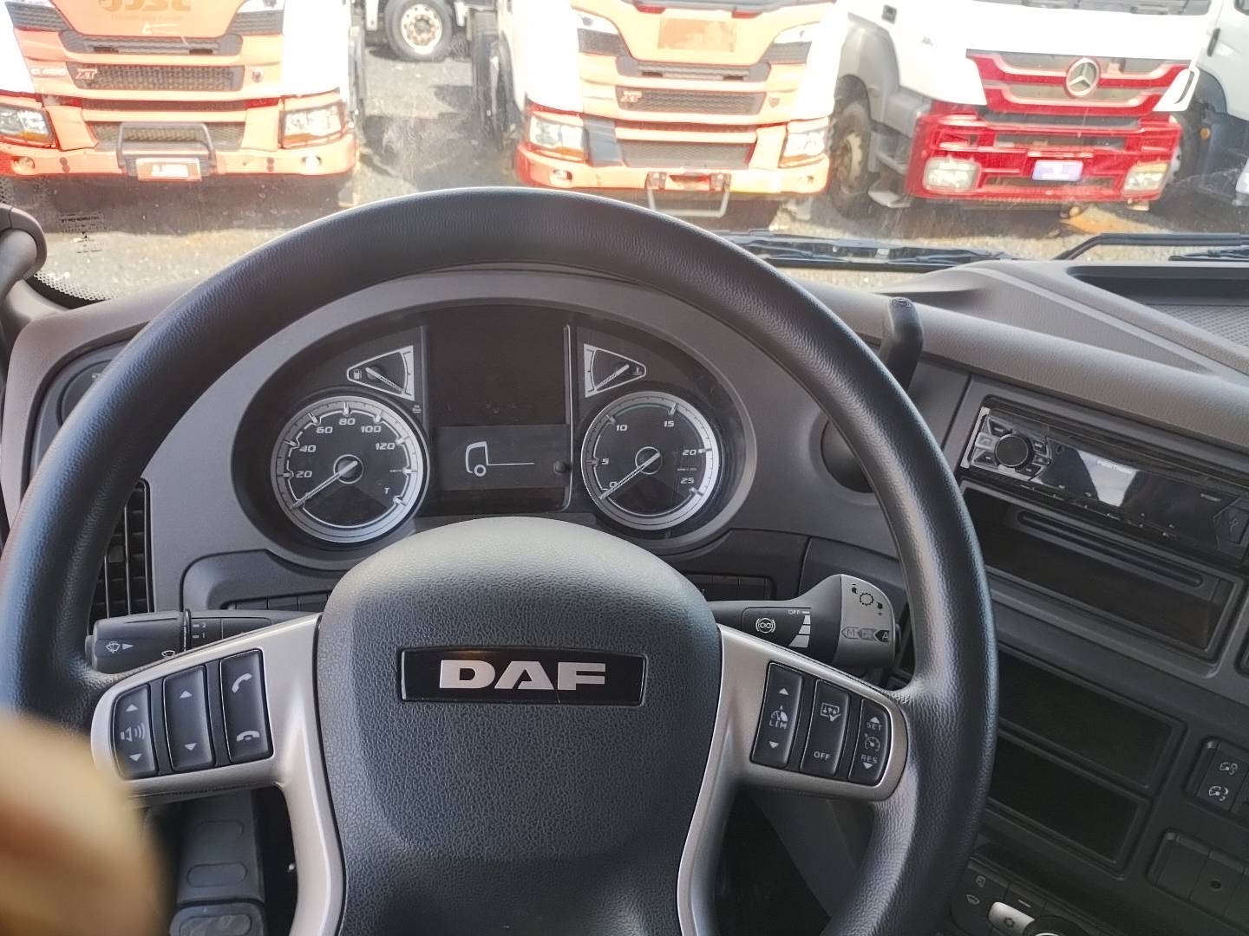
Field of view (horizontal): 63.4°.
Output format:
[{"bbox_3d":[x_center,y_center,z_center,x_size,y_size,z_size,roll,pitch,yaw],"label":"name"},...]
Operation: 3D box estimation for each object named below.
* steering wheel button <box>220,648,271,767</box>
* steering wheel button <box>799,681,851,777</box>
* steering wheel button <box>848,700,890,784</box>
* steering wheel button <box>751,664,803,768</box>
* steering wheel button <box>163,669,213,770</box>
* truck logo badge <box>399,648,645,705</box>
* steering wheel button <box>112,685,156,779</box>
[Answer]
[{"bbox_3d":[-0.167,0.106,0.449,0.017,0.046,0.008,-9,-13,-11],"label":"steering wheel button"},{"bbox_3d":[0.095,0.125,0.485,0.016,0.008,0.042,16,73,-4],"label":"steering wheel button"},{"bbox_3d":[0.118,0.133,0.486,0.017,0.008,0.037,16,73,-4],"label":"steering wheel button"},{"bbox_3d":[0.072,0.118,0.483,0.016,0.008,0.046,15,73,-5],"label":"steering wheel button"},{"bbox_3d":[-0.190,0.111,0.444,0.017,0.043,0.008,-9,-13,-11],"label":"steering wheel button"},{"bbox_3d":[-0.044,0.094,0.452,0.109,0.025,0.006,3,-15,-8],"label":"truck logo badge"},{"bbox_3d":[-0.213,0.116,0.439,0.016,0.038,0.008,-9,-13,-11],"label":"steering wheel button"}]

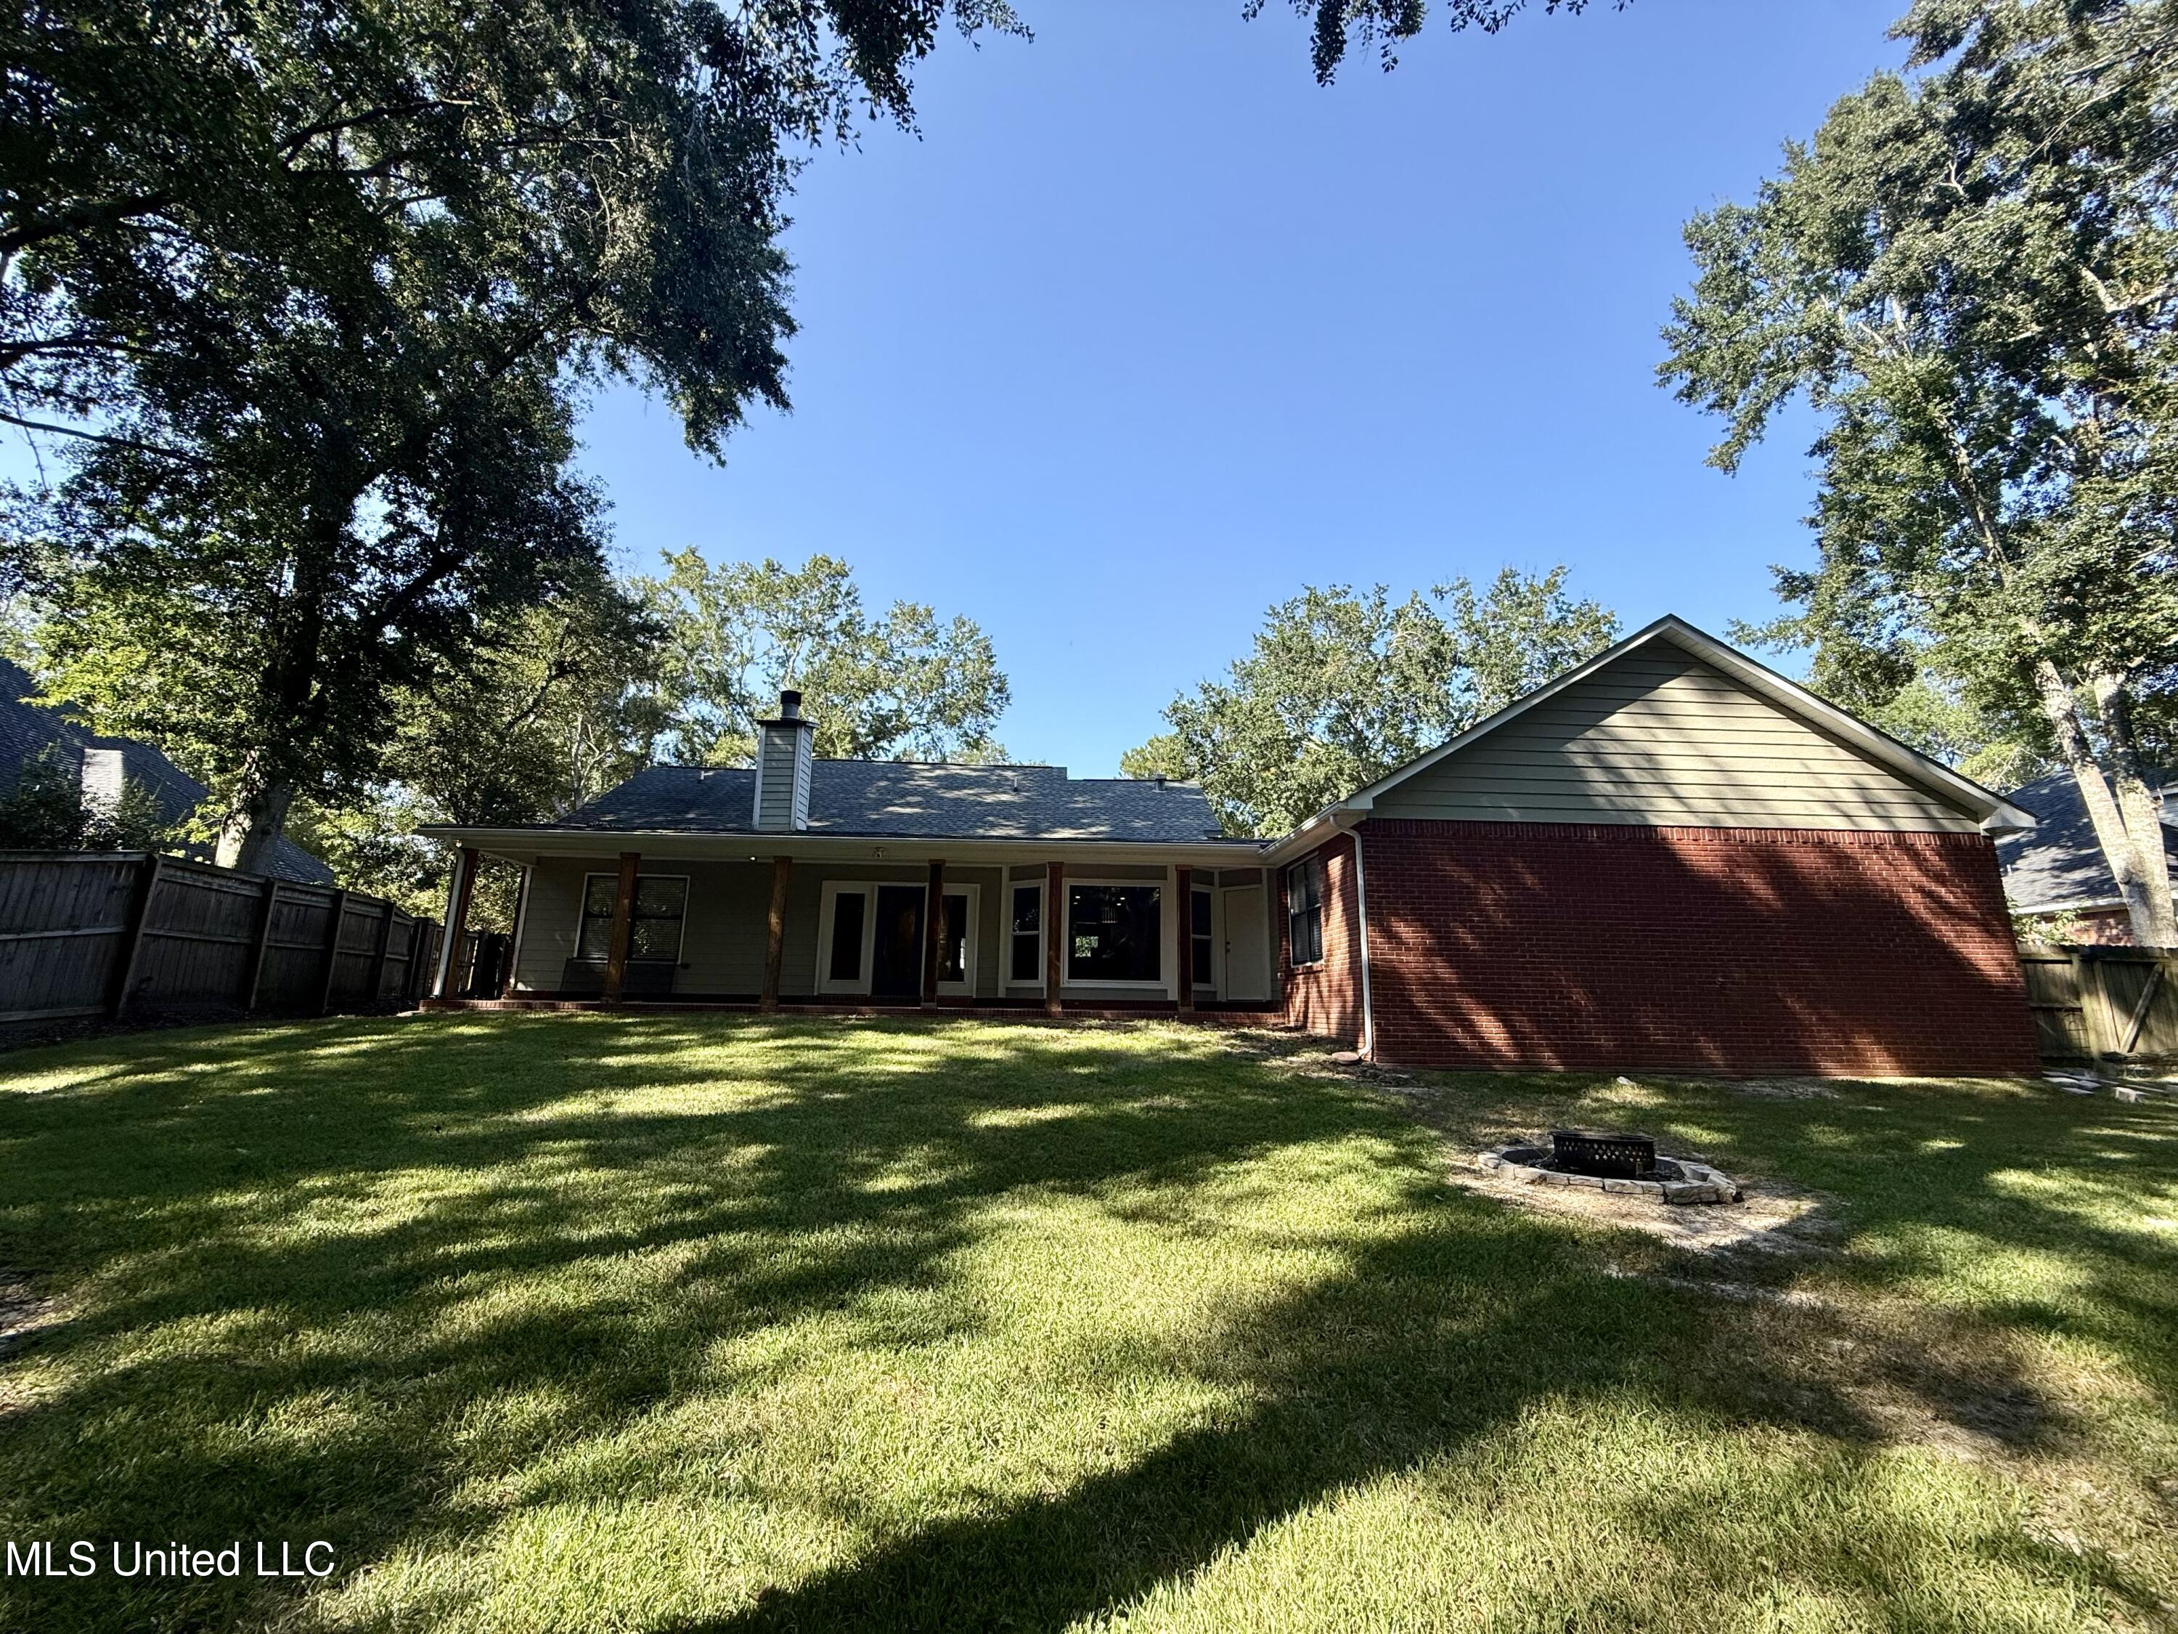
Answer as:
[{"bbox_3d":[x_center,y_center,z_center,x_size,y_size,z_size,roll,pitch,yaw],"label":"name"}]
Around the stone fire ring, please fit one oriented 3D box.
[{"bbox_3d":[3.598,2.478,6.187,1.571,0.123,1.571,-6,-14,28],"label":"stone fire ring"}]

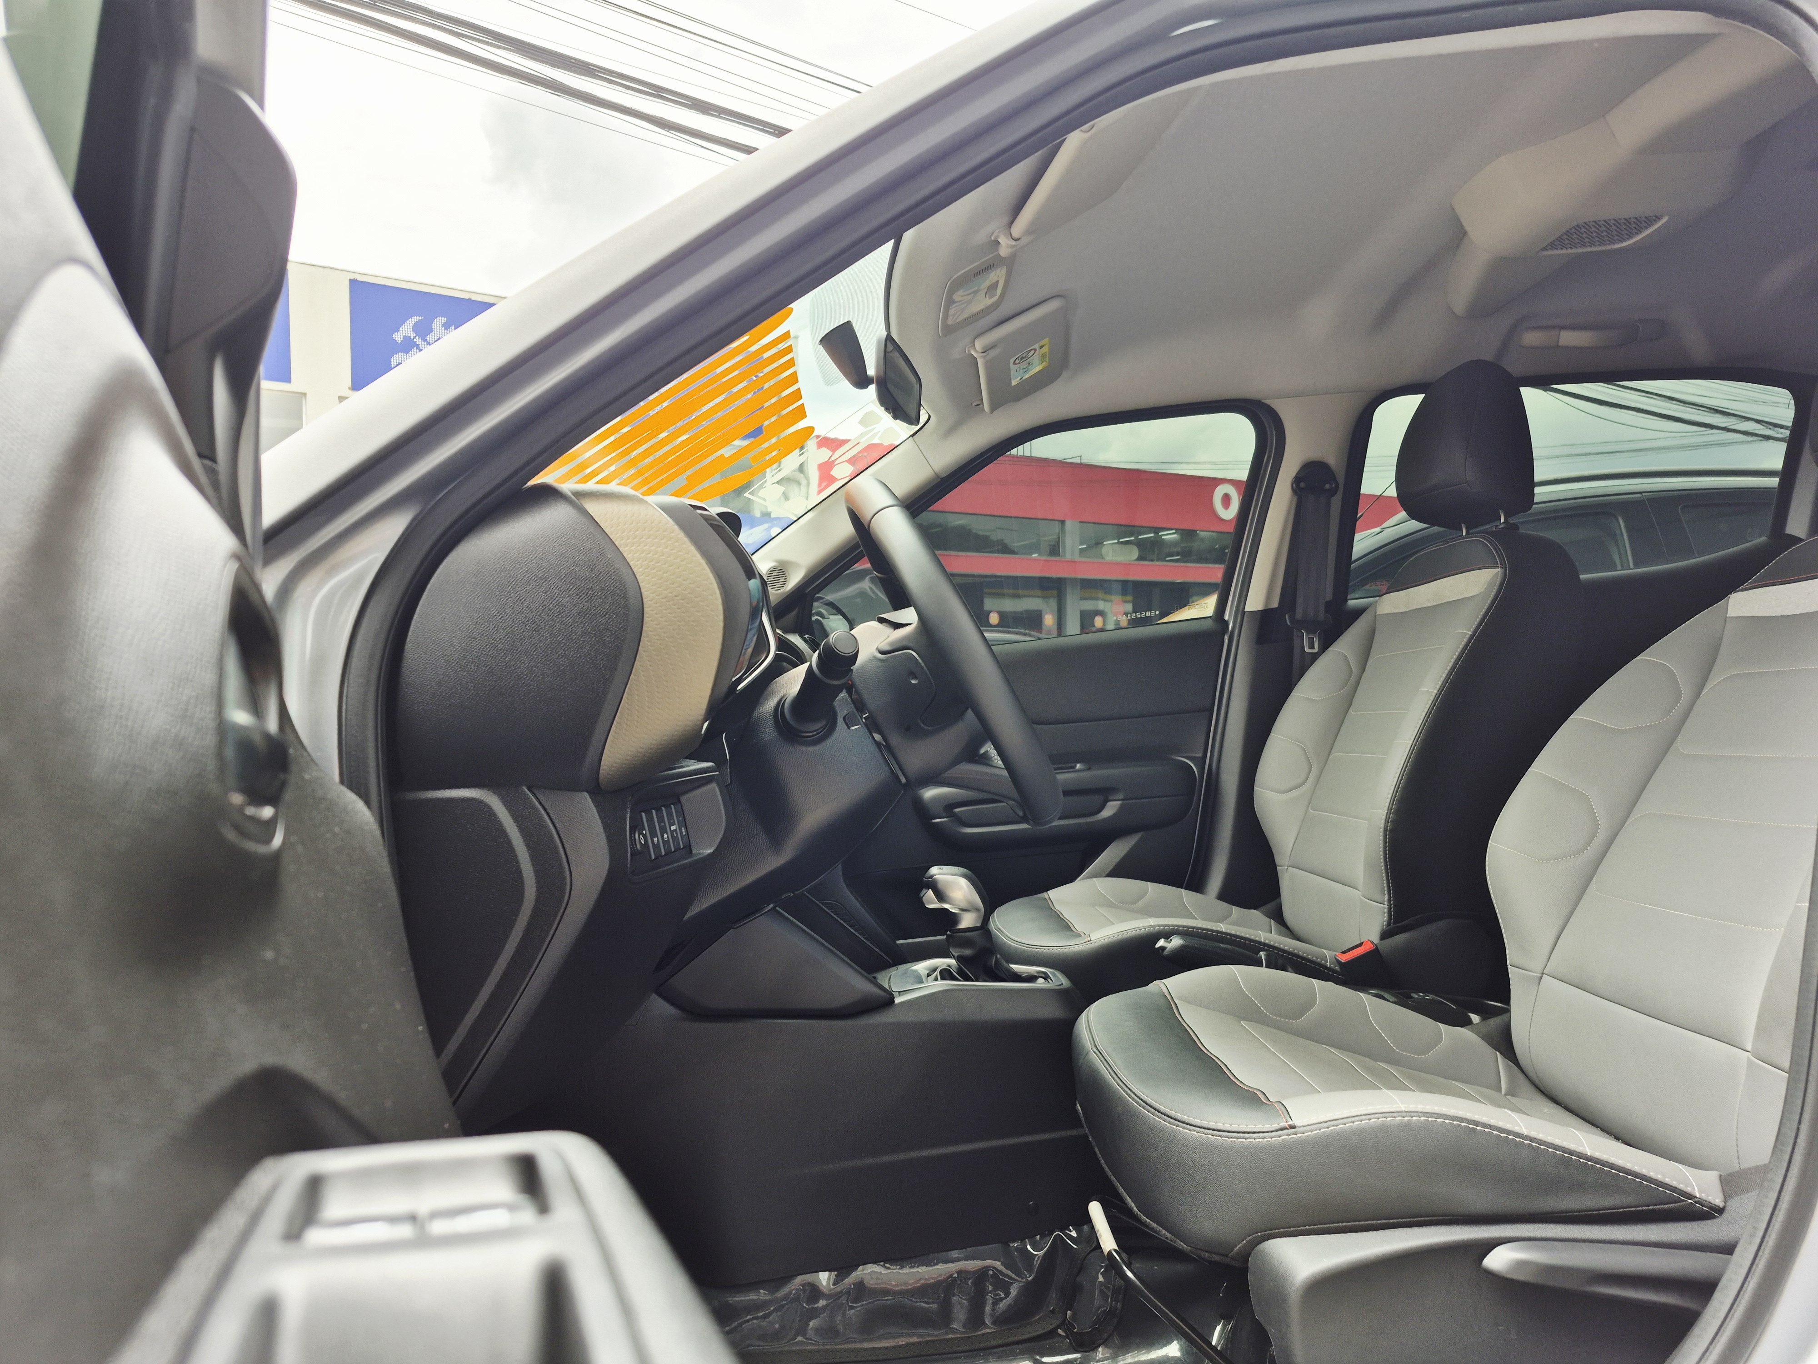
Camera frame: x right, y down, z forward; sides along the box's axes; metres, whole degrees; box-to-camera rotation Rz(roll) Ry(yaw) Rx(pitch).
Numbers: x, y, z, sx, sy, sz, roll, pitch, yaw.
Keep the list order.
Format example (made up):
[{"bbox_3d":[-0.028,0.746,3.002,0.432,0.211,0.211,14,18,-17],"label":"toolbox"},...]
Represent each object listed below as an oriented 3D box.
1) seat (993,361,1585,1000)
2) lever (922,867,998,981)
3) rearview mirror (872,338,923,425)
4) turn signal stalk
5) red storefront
[{"bbox_3d":[0.508,0.033,1.810,0.770,1.000,0.510,-1,1,-3],"label":"seat"},{"bbox_3d":[0.060,0.282,1.410,0.085,0.128,0.050,-1,1,-3],"label":"lever"},{"bbox_3d":[-0.013,-0.354,1.420,0.032,0.058,0.230,3,2,9],"label":"rearview mirror"},{"bbox_3d":[-0.067,0.002,0.943,0.032,0.032,0.135,-1,-23,-17],"label":"turn signal stalk"},{"bbox_3d":[4.795,-2.081,27.061,17.500,4.800,3.000,-2,2,-34],"label":"red storefront"}]

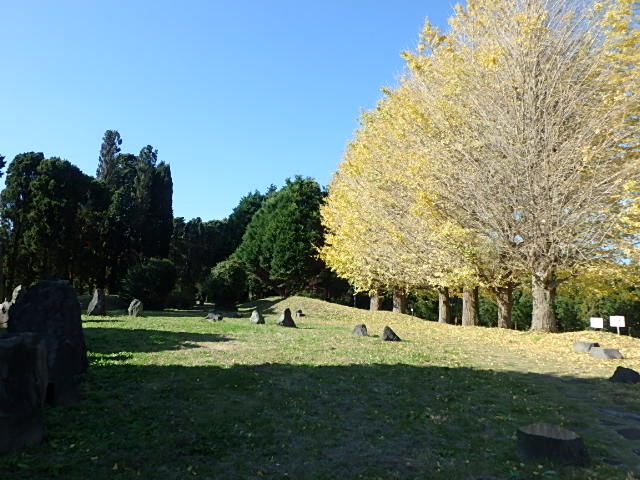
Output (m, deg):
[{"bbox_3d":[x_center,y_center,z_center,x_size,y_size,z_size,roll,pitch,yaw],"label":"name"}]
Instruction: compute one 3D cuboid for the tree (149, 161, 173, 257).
[{"bbox_3d":[-11.713,-0.687,35.197,1.977,10.160,2.000,0,-5,0],"label":"tree"}]

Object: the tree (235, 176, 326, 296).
[{"bbox_3d":[-2.933,-0.240,36.162,6.995,9.218,6.800,0,-5,0],"label":"tree"}]

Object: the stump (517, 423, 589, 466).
[{"bbox_3d":[2.060,1.798,4.256,0.610,0.208,0.570,0,-5,0],"label":"stump"}]

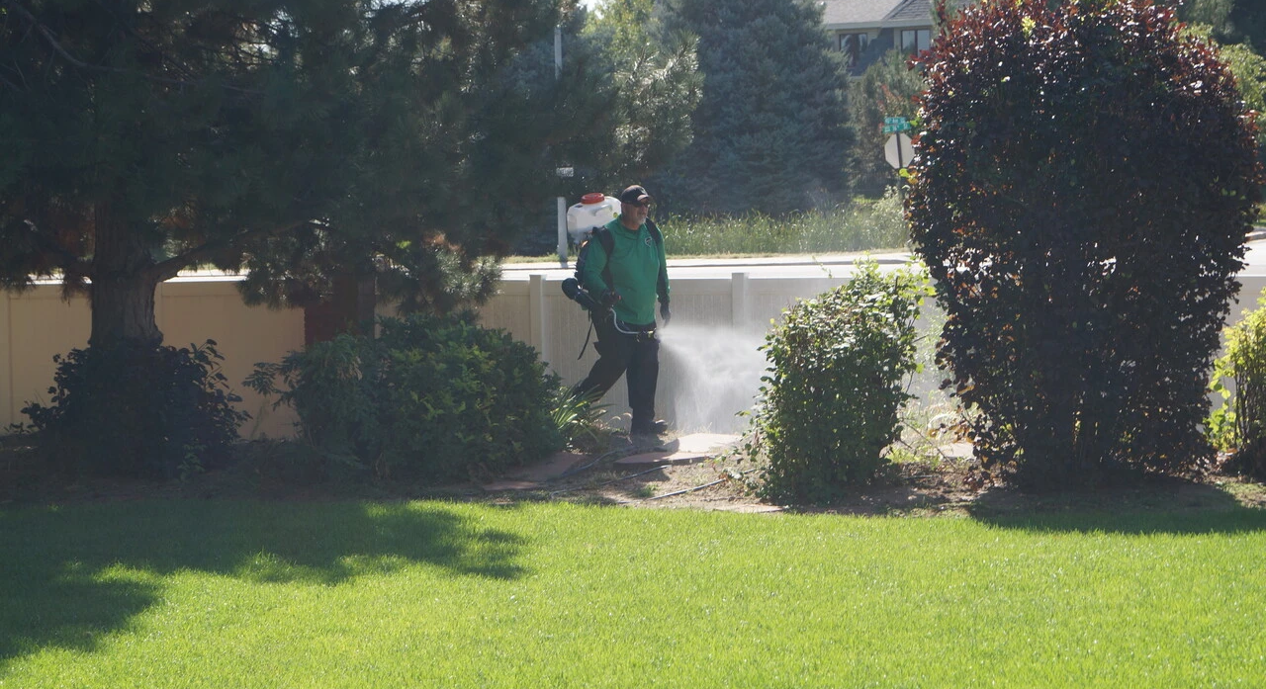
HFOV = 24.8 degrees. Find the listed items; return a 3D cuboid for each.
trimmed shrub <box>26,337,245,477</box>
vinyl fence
[{"bbox_3d":[-3.250,0.380,18.800,1.450,0.900,1.250,-1,3,0],"label":"trimmed shrub"},{"bbox_3d":[-0.300,0.080,23.400,11.000,1.260,0.120,0,3,14],"label":"vinyl fence"}]

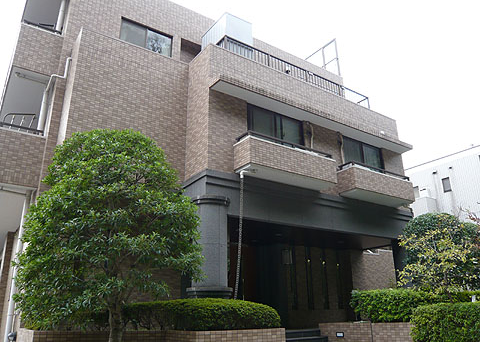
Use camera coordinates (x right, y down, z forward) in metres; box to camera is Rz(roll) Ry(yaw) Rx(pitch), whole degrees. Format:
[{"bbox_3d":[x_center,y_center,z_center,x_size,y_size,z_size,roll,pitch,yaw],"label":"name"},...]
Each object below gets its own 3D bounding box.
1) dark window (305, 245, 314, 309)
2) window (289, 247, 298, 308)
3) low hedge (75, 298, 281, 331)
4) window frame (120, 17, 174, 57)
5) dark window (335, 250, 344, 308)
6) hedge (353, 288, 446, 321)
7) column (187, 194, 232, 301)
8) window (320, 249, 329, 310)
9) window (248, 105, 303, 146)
[{"bbox_3d":[2.061,3.172,11.561,0.200,1.800,0.100,12,-23,-32],"label":"dark window"},{"bbox_3d":[1.521,3.057,11.215,0.200,1.800,0.100,12,-23,-32],"label":"window"},{"bbox_3d":[-1.037,2.496,6.757,3.300,0.500,1.100,2,-20,-7],"label":"low hedge"},{"bbox_3d":[-2.598,-3.644,10.913,1.500,0.880,0.100,12,-23,-32],"label":"window frame"},{"bbox_3d":[3.124,3.399,12.242,0.200,1.800,0.100,12,-23,-32],"label":"dark window"},{"bbox_3d":[3.745,3.201,9.191,2.000,0.680,1.150,12,-23,-32],"label":"hedge"},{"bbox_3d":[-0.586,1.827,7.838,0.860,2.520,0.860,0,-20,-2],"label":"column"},{"bbox_3d":[2.574,3.281,11.890,0.200,1.800,0.100,12,-23,-32],"label":"window"},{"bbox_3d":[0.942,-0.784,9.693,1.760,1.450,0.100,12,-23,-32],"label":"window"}]

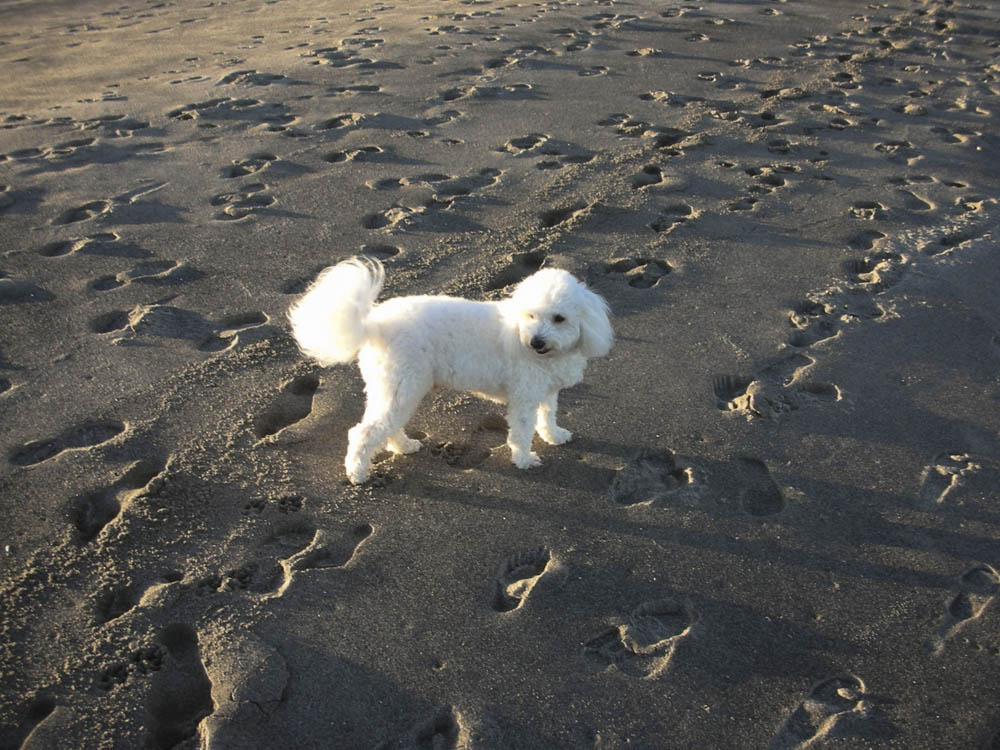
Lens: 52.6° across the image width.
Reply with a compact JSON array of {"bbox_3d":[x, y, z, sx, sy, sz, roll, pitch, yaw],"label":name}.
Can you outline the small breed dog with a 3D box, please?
[{"bbox_3d":[-0.097,-0.021,2.120,0.658,0.484,0.230,-2,31,-3],"label":"small breed dog"}]

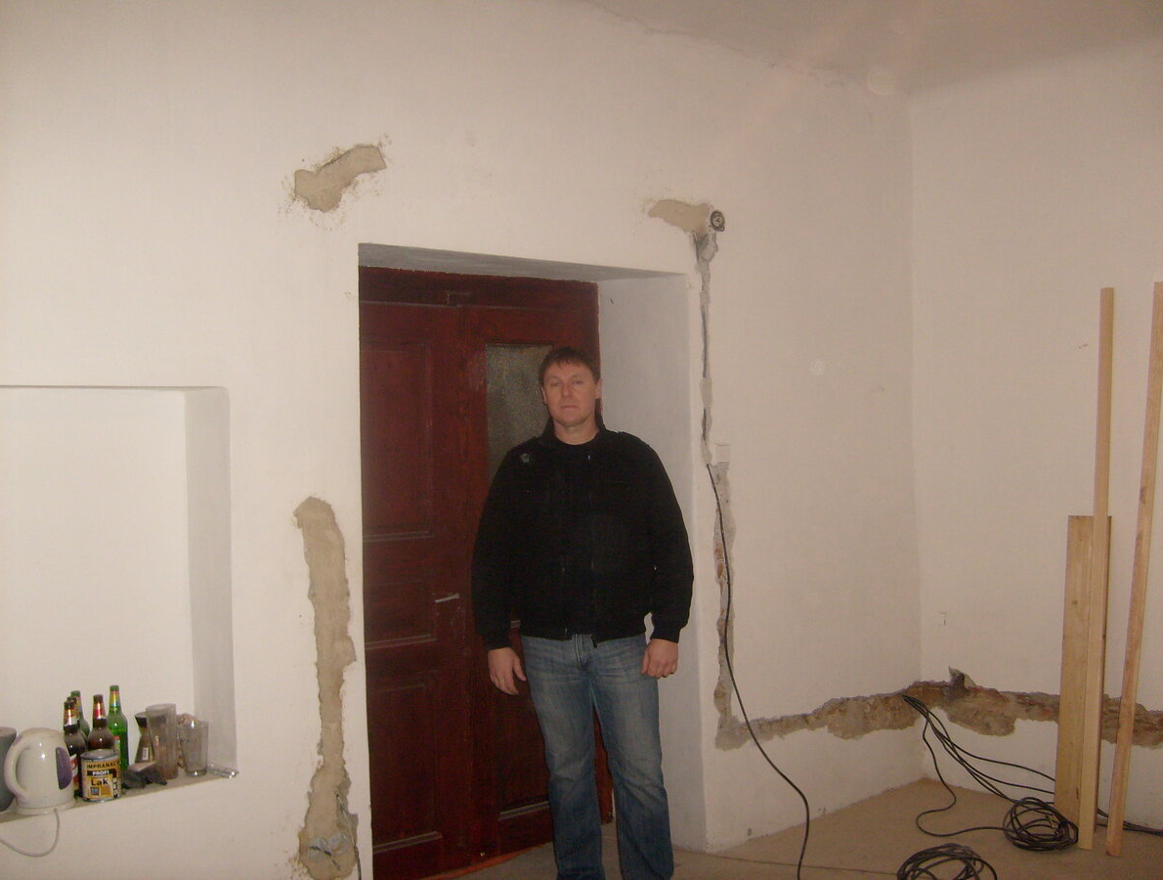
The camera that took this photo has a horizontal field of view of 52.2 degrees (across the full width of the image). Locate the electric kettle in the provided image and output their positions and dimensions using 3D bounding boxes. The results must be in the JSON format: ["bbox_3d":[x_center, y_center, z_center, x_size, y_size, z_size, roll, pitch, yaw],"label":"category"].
[{"bbox_3d":[-1.448,0.880,3.167,0.150,0.210,0.210,-1,0,27],"label":"electric kettle"}]

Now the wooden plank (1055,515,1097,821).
[{"bbox_3d":[2.062,0.947,4.879,0.026,1.264,0.160,11,-8,-44],"label":"wooden plank"}]

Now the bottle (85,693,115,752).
[{"bbox_3d":[-1.359,0.852,3.345,0.068,0.260,0.068,-1,0,-22],"label":"bottle"}]

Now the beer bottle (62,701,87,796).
[{"bbox_3d":[-1.411,0.854,3.277,0.068,0.260,0.068,-1,0,-23],"label":"beer bottle"}]

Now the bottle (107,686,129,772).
[{"bbox_3d":[-1.366,0.852,3.478,0.067,0.260,0.067,-1,0,-21],"label":"bottle"}]

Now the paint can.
[{"bbox_3d":[-1.324,0.923,3.263,0.100,0.117,0.100,-1,0,-22],"label":"paint can"}]

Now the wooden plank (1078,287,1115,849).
[{"bbox_3d":[2.056,0.479,4.728,0.030,2.229,0.048,13,-11,-44],"label":"wooden plank"}]

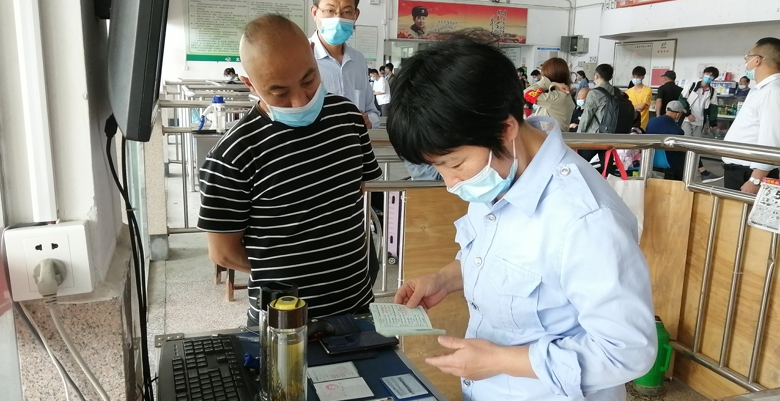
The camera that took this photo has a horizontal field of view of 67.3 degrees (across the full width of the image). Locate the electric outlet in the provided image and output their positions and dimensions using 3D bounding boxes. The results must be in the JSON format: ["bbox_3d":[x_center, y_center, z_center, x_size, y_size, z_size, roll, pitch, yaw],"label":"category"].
[{"bbox_3d":[-0.425,0.072,0.734,0.088,0.088,0.042,-3,13,-22],"label":"electric outlet"}]

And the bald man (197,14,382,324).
[{"bbox_3d":[-0.266,0.336,1.593,0.490,1.600,0.450,-5,13,-29],"label":"bald man"}]

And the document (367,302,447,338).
[{"bbox_3d":[0.028,0.221,1.041,0.103,0.027,0.142,1,10,-14],"label":"document"}]

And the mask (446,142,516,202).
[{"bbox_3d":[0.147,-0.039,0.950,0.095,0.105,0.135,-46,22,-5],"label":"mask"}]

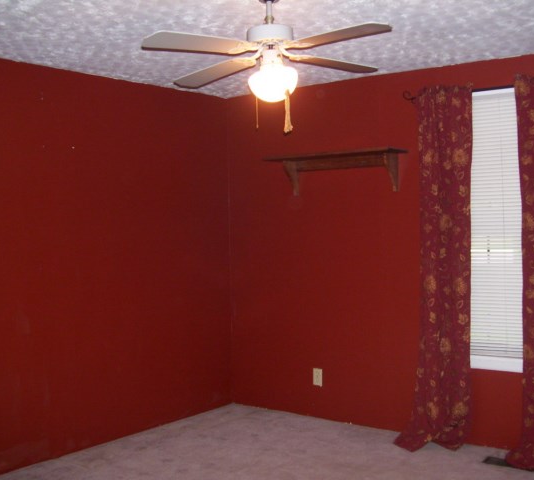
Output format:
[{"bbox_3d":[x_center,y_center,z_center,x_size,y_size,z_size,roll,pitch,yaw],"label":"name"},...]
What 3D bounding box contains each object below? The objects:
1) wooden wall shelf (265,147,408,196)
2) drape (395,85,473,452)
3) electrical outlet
[{"bbox_3d":[0.452,-0.444,4.473,0.938,0.263,0.295,0,2,35],"label":"wooden wall shelf"},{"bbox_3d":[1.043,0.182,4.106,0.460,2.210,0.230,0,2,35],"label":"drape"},{"bbox_3d":[0.363,0.985,4.767,0.077,0.122,0.012,0,2,35],"label":"electrical outlet"}]

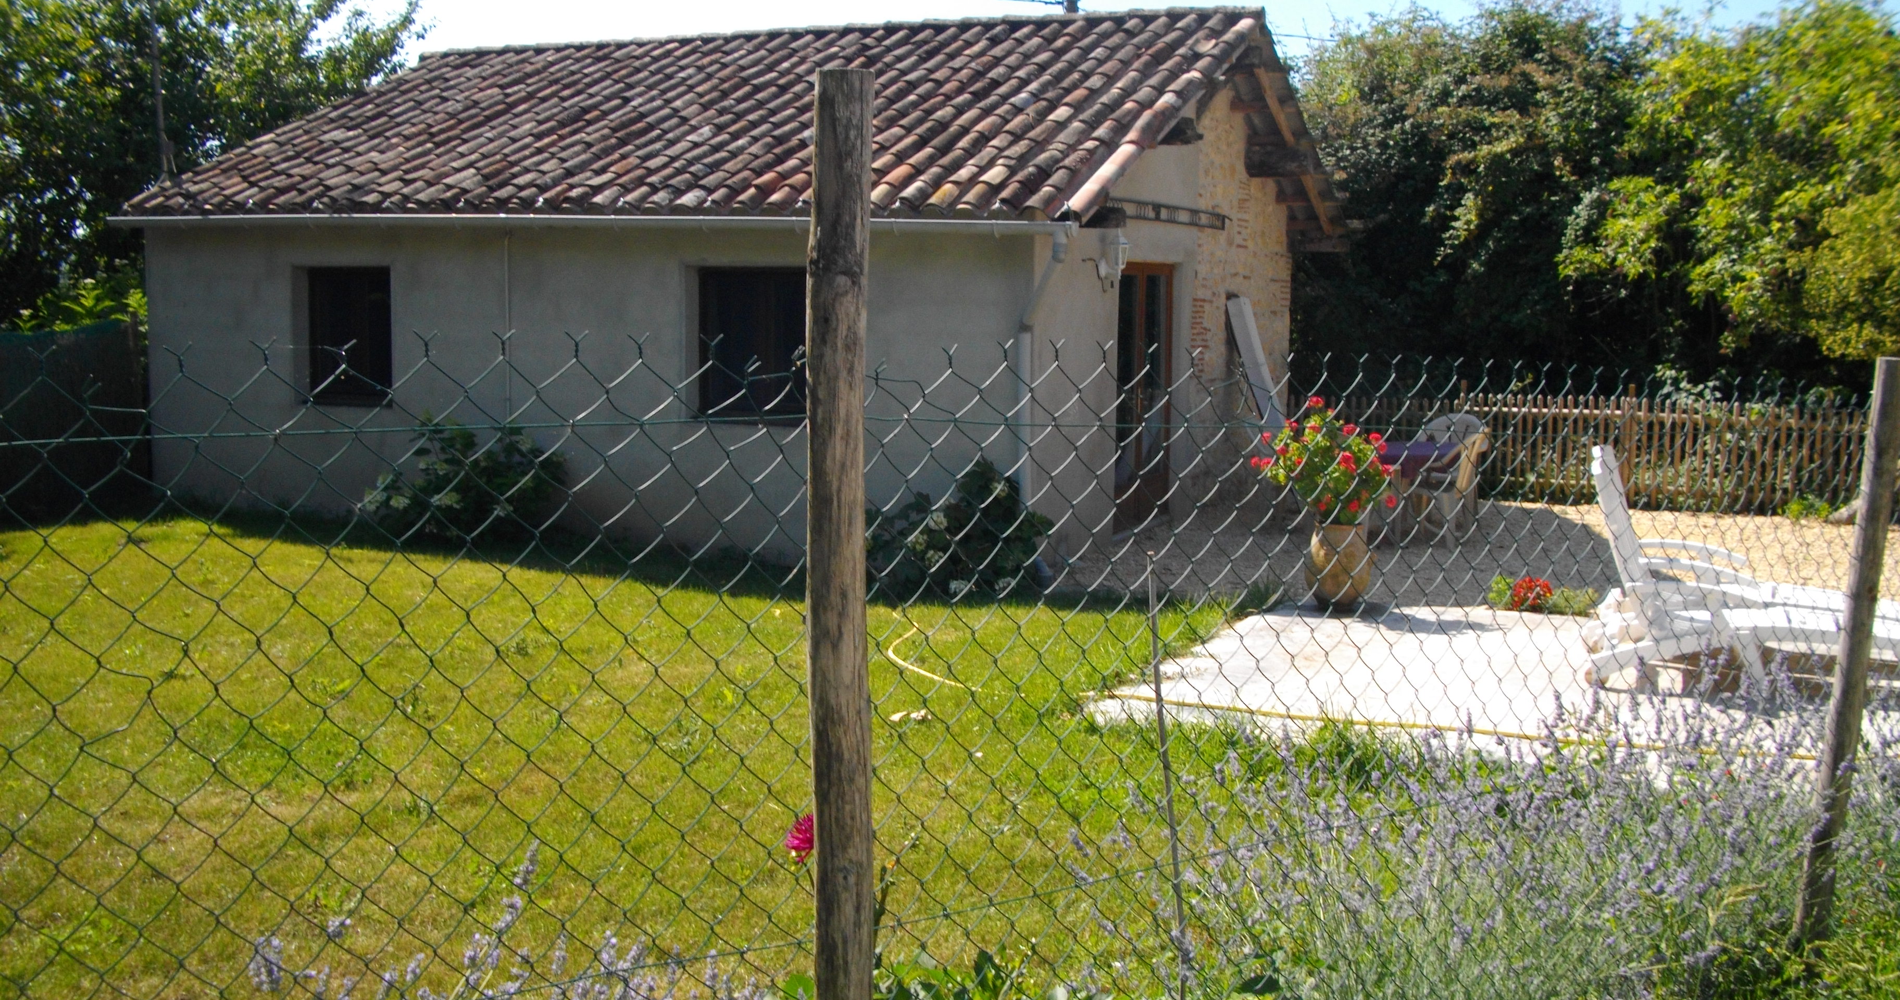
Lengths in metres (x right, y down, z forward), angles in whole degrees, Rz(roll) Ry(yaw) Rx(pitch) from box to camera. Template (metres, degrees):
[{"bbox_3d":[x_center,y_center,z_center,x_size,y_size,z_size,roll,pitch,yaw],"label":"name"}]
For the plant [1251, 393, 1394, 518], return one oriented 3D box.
[{"bbox_3d":[2.198,-0.249,10.020,0.820,0.750,0.800,1,6,0],"label":"plant"}]

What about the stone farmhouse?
[{"bbox_3d":[-1.336,-2.073,15.225,8.250,4.140,7.500,3,7,22],"label":"stone farmhouse"}]

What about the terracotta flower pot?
[{"bbox_3d":[2.289,0.339,10.089,0.390,0.530,0.390,1,6,0],"label":"terracotta flower pot"}]

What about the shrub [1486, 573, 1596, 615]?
[{"bbox_3d":[3.410,0.512,9.989,0.660,0.260,0.360,1,6,0],"label":"shrub"}]

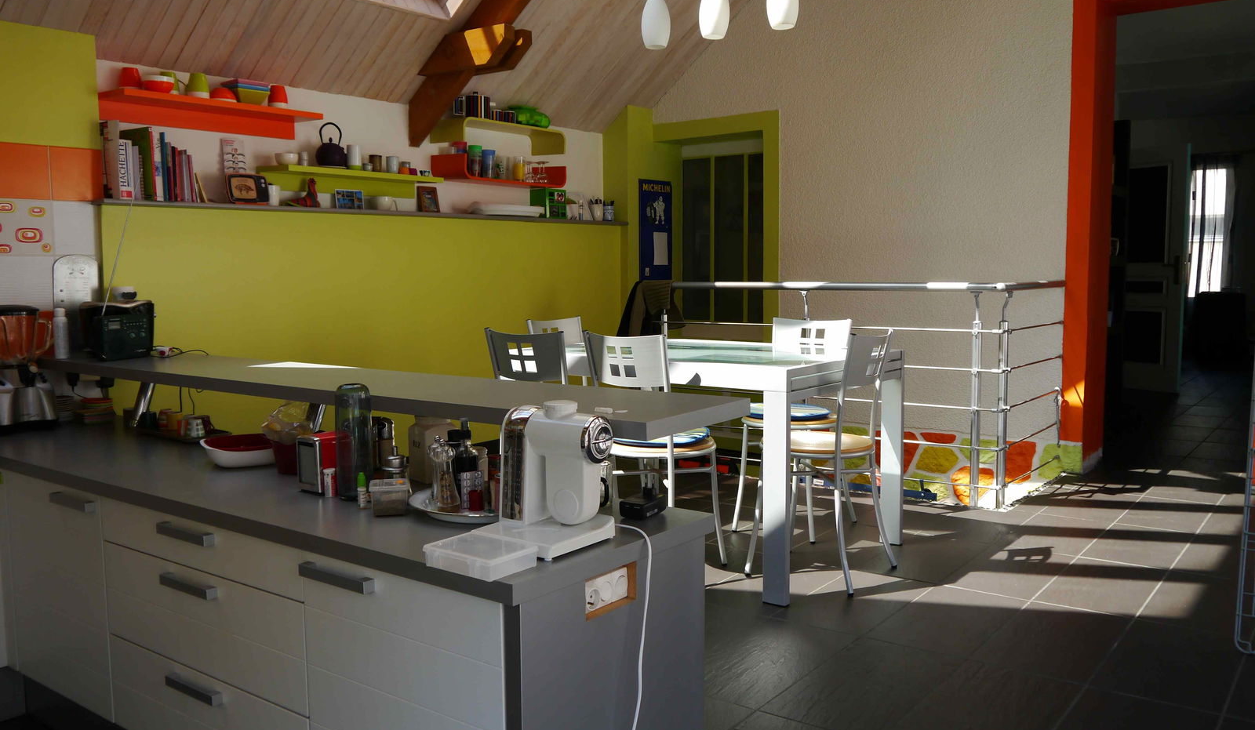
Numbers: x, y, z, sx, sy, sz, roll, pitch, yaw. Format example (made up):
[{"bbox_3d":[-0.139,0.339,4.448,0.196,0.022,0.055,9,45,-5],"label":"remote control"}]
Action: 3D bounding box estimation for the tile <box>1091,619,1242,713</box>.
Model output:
[{"bbox_3d":[1.442,0.786,2.679,0.298,0.010,0.600,3,6,37],"label":"tile"}]

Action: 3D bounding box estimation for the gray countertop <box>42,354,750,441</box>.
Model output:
[{"bbox_3d":[-0.937,0.049,3.085,2.765,0.038,0.435,4,7,37],"label":"gray countertop"}]

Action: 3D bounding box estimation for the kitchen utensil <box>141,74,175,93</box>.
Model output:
[{"bbox_3d":[-1.843,-1.099,3.992,0.130,0.076,0.130,4,7,37],"label":"kitchen utensil"}]

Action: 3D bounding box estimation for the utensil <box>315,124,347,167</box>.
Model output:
[{"bbox_3d":[-1.398,-1.042,4.795,0.149,0.204,0.159,-1,5,0],"label":"utensil"}]

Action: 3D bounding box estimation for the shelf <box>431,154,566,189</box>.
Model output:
[{"bbox_3d":[-0.693,-1.057,5.611,0.260,0.127,0.750,3,7,40],"label":"shelf"}]

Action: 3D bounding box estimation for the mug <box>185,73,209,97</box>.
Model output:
[{"bbox_3d":[-1.750,-1.133,4.135,0.108,0.110,0.092,4,7,37],"label":"mug"}]

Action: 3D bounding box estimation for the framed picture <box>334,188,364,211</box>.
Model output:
[{"bbox_3d":[-1.310,-0.778,4.794,0.025,0.100,0.155,-8,0,38],"label":"framed picture"}]

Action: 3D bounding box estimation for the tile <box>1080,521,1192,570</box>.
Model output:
[{"bbox_3d":[1.968,0.697,3.897,0.297,0.012,0.608,3,6,37],"label":"tile"}]

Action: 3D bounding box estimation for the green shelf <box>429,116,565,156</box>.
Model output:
[{"bbox_3d":[-0.711,-1.270,5.684,0.256,0.132,0.818,3,6,37],"label":"green shelf"}]

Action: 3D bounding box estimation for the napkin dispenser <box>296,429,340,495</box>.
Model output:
[{"bbox_3d":[-0.755,0.245,2.547,0.098,0.135,0.094,4,7,39],"label":"napkin dispenser"}]

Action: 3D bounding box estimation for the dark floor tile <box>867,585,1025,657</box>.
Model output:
[{"bbox_3d":[0.989,0.779,3.101,0.297,0.012,0.608,3,6,37],"label":"dark floor tile"}]

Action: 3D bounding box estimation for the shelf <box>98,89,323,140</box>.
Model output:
[{"bbox_3d":[-1.759,-1.067,4.363,0.245,0.099,0.880,3,7,40],"label":"shelf"}]

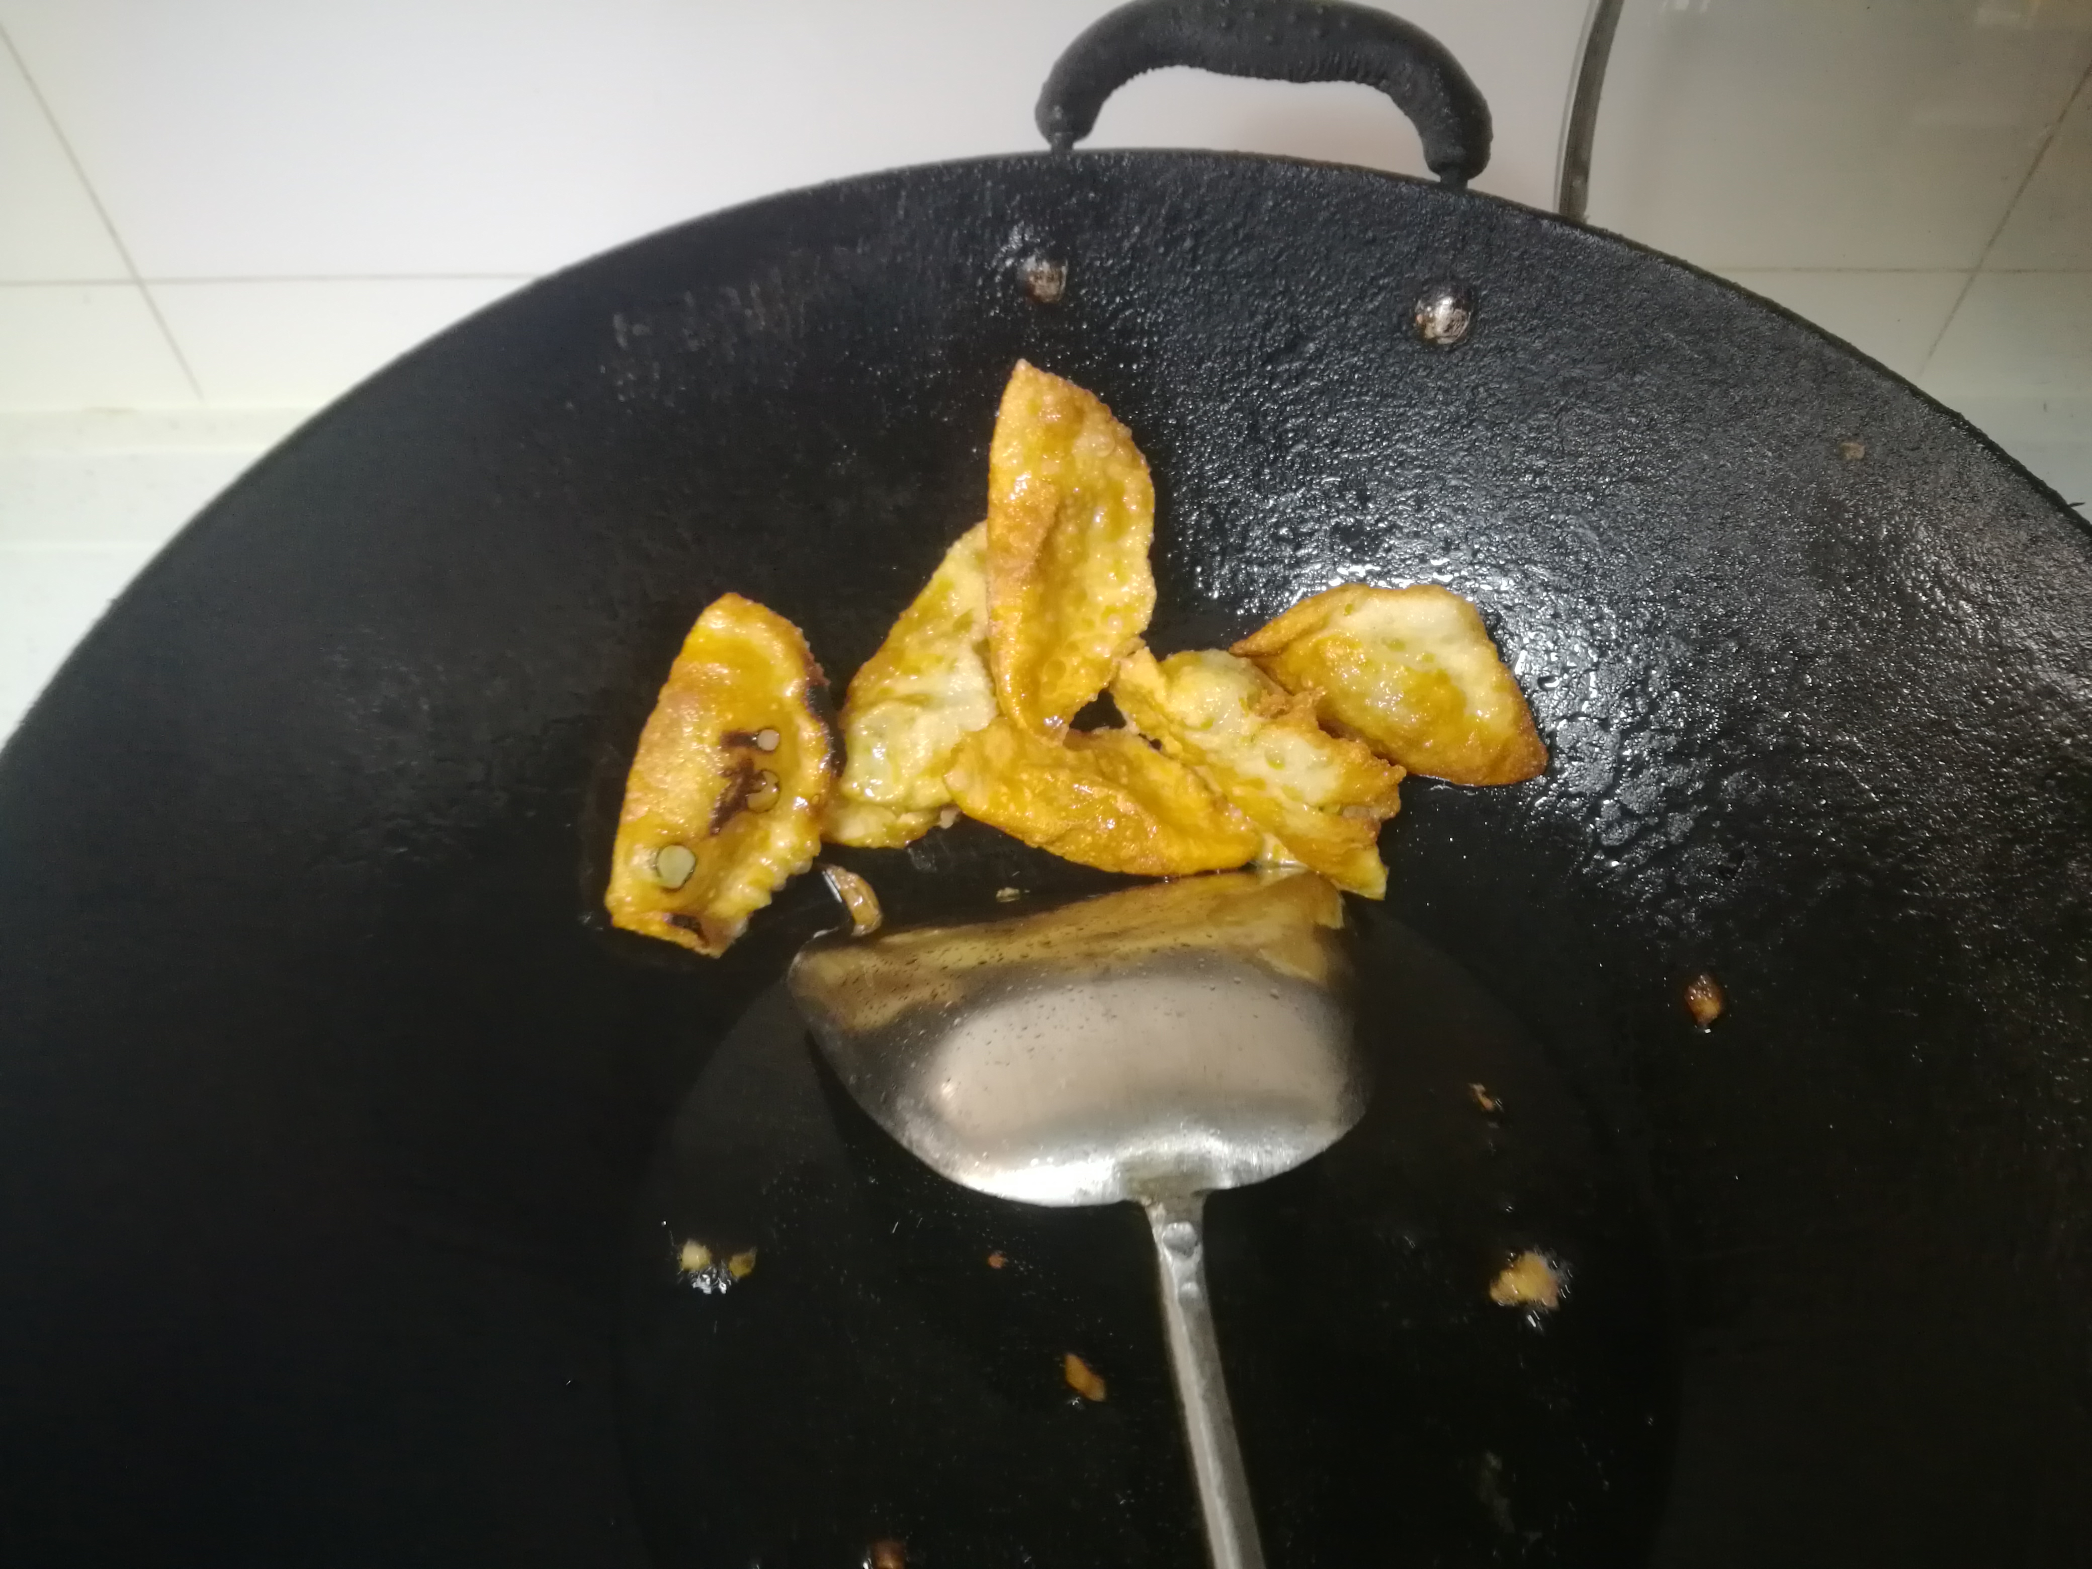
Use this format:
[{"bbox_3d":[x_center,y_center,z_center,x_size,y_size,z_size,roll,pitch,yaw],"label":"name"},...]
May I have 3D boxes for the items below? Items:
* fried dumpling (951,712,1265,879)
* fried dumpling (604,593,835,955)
[{"bbox_3d":[0.012,0.003,0.328,0.067,0.018,0.032,16,69,7],"label":"fried dumpling"},{"bbox_3d":[-0.065,-0.003,0.316,0.038,0.017,0.070,18,73,-15],"label":"fried dumpling"}]

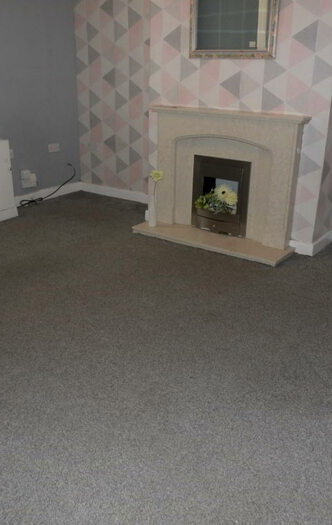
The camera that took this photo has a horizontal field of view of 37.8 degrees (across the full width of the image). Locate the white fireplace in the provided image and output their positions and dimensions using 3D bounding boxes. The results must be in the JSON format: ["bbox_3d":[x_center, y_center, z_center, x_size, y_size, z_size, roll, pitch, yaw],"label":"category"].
[{"bbox_3d":[0.361,-0.630,3.705,1.298,0.996,0.384,15,26,32],"label":"white fireplace"}]

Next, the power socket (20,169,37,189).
[{"bbox_3d":[-1.345,-0.824,4.786,0.039,0.178,0.168,15,26,32],"label":"power socket"}]

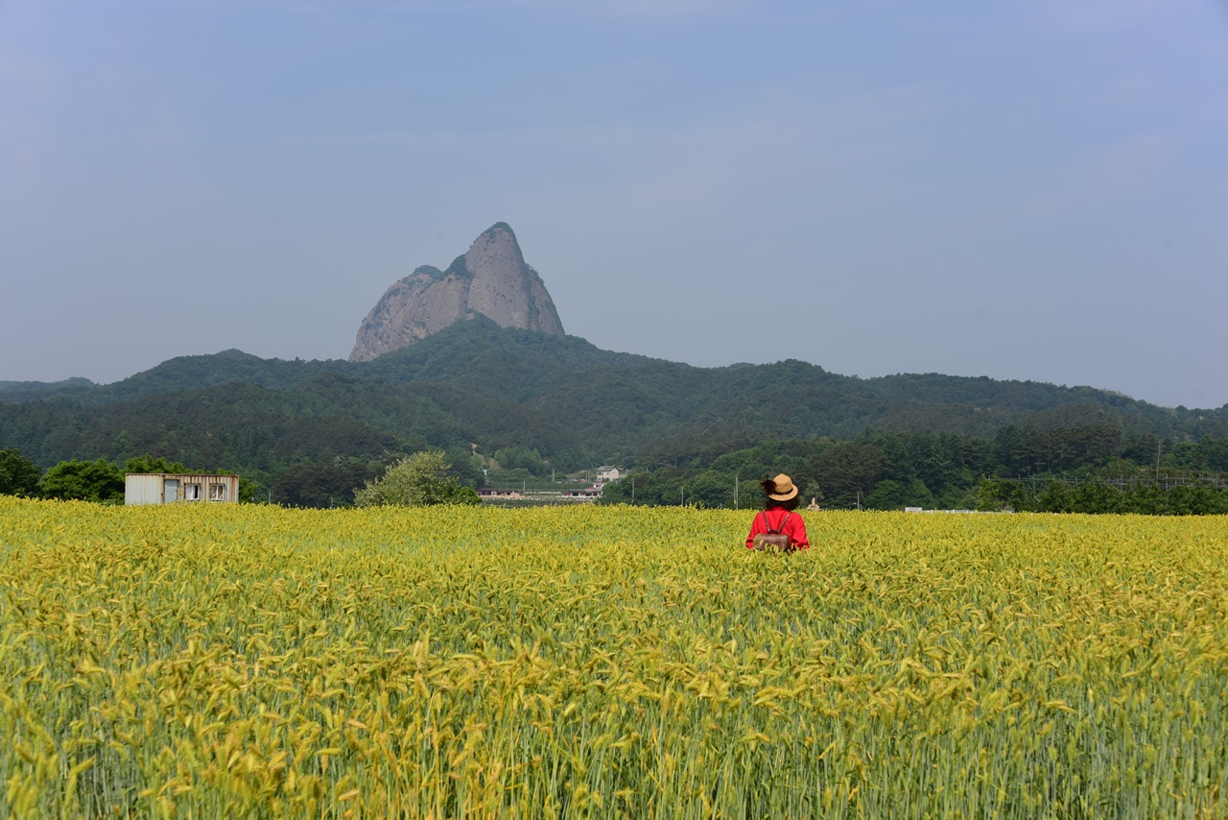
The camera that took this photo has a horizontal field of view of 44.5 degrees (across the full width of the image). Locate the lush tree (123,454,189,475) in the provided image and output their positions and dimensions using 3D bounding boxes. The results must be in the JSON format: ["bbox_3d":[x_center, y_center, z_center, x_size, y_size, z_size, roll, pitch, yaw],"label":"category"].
[{"bbox_3d":[-28.626,4.656,94.000,4.300,4.200,4.000,2,-3,-17],"label":"lush tree"}]

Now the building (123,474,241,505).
[{"bbox_3d":[-24.051,4.908,83.868,2.700,2.600,6.000,-1,-4,26],"label":"building"}]

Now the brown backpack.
[{"bbox_3d":[1.430,1.121,13.600,0.330,0.400,0.180,0,-3,10],"label":"brown backpack"}]

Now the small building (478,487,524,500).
[{"bbox_3d":[-48.811,36.183,650.000,19.500,4.000,8.000,1,-3,2],"label":"small building"}]

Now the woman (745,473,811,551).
[{"bbox_3d":[1.494,1.415,13.752,0.570,1.660,0.360,0,-3,10],"label":"woman"}]

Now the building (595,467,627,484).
[{"bbox_3d":[-1.380,31.520,720.000,9.500,7.800,8.000,-2,-4,38],"label":"building"}]

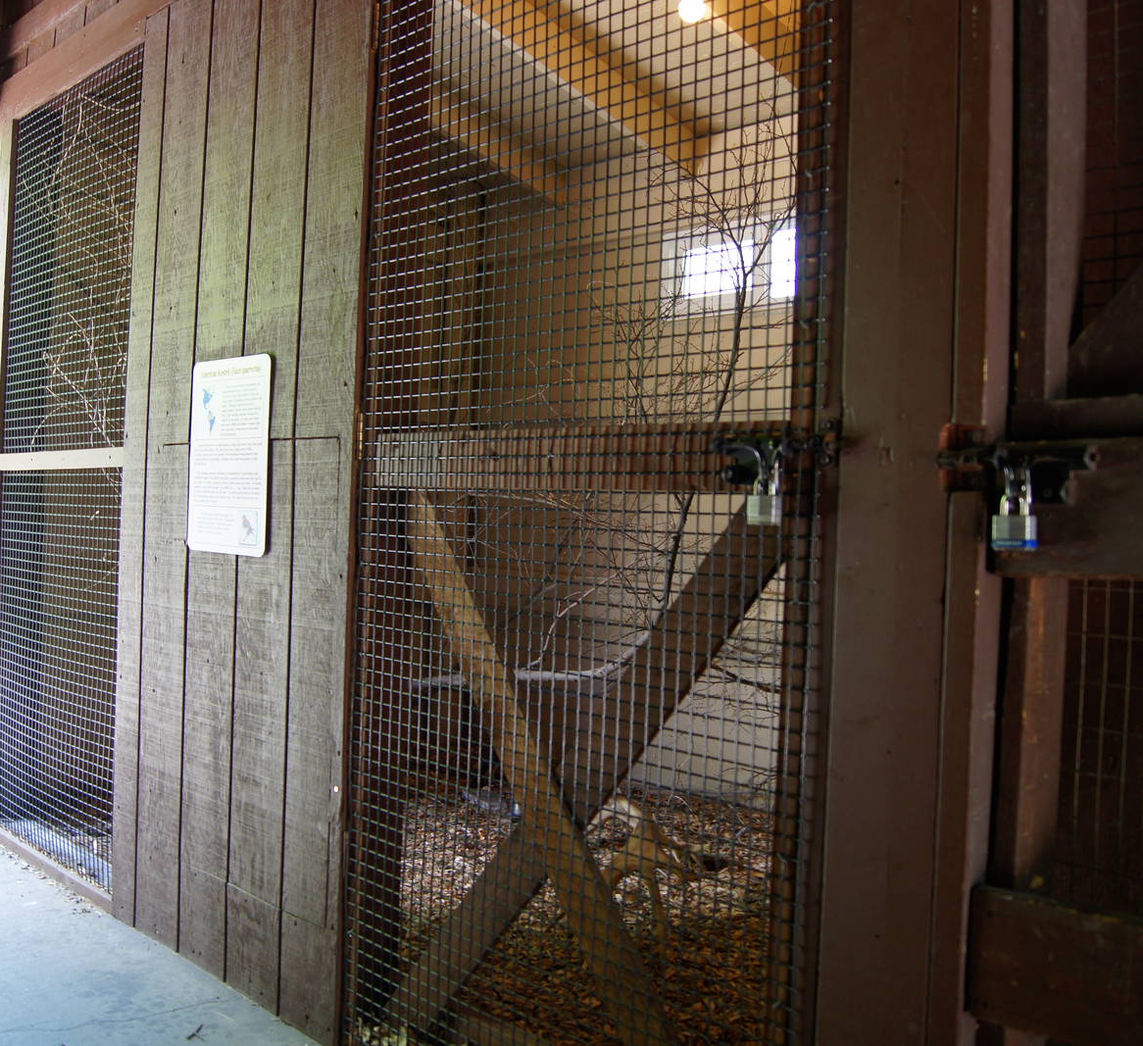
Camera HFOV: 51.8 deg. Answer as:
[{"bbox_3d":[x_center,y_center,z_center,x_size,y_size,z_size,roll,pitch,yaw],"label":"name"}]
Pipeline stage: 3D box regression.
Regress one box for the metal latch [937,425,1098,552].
[{"bbox_3d":[0.433,-0.035,1.166,0.052,0.128,0.167,2,0,-45],"label":"metal latch"}]

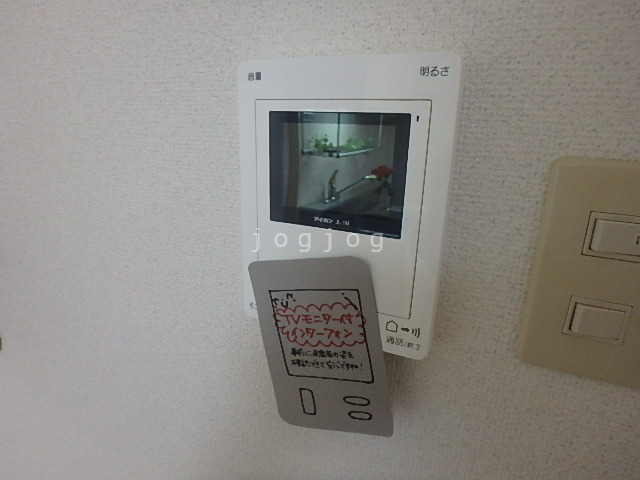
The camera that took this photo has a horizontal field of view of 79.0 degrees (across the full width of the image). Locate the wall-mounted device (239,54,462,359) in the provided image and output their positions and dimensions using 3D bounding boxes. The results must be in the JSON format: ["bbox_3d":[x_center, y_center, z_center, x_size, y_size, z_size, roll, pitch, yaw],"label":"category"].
[{"bbox_3d":[0.012,-0.020,0.247,0.132,0.173,0.021,9,18,23],"label":"wall-mounted device"}]

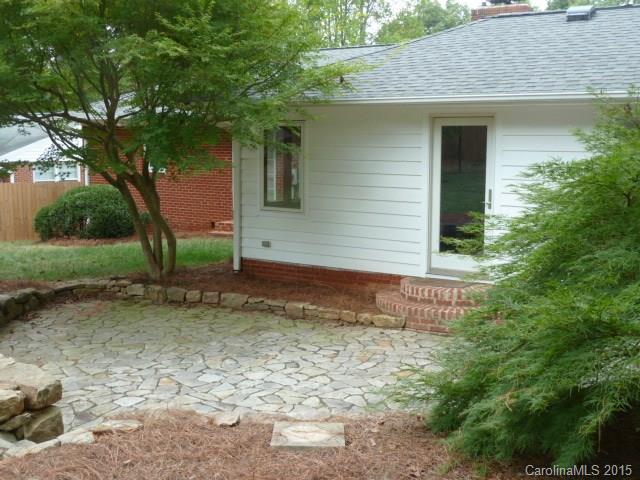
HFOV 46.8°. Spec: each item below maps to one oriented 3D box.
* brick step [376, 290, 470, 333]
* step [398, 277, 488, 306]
[{"bbox_3d":[1.429,0.902,9.200,2.044,0.268,0.853,5,9,33],"label":"brick step"},{"bbox_3d":[1.518,0.662,9.303,1.427,0.180,0.531,5,9,33],"label":"step"}]

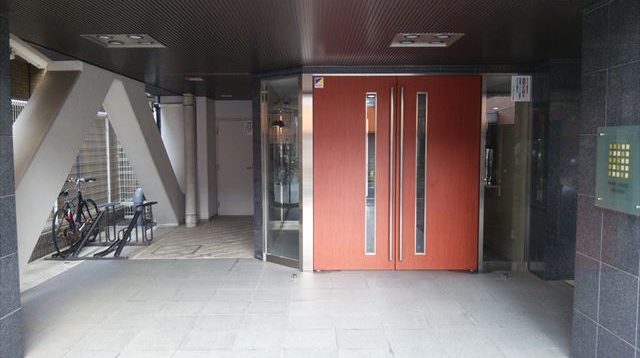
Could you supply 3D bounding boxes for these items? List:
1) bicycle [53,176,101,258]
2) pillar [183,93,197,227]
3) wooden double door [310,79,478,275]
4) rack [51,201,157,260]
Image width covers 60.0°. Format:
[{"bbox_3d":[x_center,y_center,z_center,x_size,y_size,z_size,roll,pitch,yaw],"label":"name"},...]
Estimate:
[{"bbox_3d":[-3.435,0.519,7.960,0.540,1.020,1.680,0,4,-1],"label":"bicycle"},{"bbox_3d":[-2.401,-0.352,10.212,0.220,2.460,0.220,0,4,-1],"label":"pillar"},{"bbox_3d":[0.922,-0.055,6.678,1.994,2.342,0.160,0,4,-1],"label":"wooden double door"},{"bbox_3d":[-3.107,0.727,8.153,1.060,0.580,1.570,0,4,-1],"label":"rack"}]

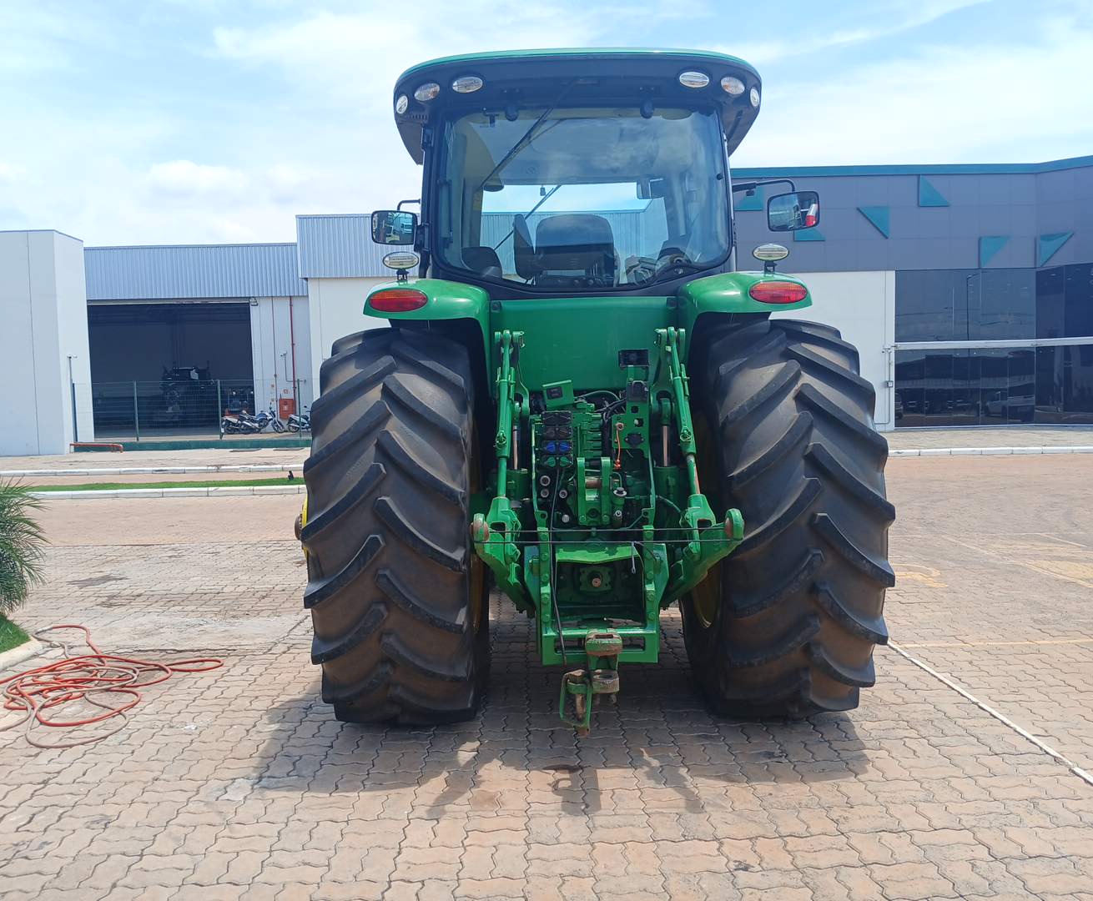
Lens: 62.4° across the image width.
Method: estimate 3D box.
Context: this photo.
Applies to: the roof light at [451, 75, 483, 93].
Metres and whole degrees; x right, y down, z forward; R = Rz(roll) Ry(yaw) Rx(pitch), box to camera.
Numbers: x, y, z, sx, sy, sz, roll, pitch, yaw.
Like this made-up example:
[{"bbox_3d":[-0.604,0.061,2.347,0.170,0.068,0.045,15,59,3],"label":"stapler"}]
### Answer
[{"bbox_3d":[-0.397,-1.834,4.520,0.162,0.092,0.080,-1,3,8],"label":"roof light"}]

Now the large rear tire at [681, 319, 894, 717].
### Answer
[{"bbox_3d":[1.119,0.326,4.791,0.690,1.990,2.030,-1,3,0],"label":"large rear tire"}]

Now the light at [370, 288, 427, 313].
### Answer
[{"bbox_3d":[-0.713,-0.722,4.340,0.280,0.118,0.090,-1,3,6],"label":"light"}]

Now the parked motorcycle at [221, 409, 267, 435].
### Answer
[{"bbox_3d":[-13.042,-1.237,39.000,2.000,1.100,0.750,-3,4,-22],"label":"parked motorcycle"}]

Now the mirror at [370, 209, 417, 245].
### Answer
[{"bbox_3d":[-0.930,-1.359,5.500,0.290,0.210,0.080,-2,4,-20],"label":"mirror"}]

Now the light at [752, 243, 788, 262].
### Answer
[{"bbox_3d":[1.097,-0.970,4.420,0.180,0.095,0.110,-1,3,0],"label":"light"}]

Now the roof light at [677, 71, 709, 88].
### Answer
[{"bbox_3d":[0.737,-1.861,4.530,0.162,0.092,0.080,-2,3,-8],"label":"roof light"}]

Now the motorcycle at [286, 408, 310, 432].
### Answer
[{"bbox_3d":[-10.333,-1.335,39.500,1.900,1.100,0.700,-3,4,-28],"label":"motorcycle"}]

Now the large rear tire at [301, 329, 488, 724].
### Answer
[{"bbox_3d":[-0.689,0.365,4.783,0.690,1.990,2.030,-1,3,0],"label":"large rear tire"}]

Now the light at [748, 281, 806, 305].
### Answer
[{"bbox_3d":[1.118,-0.762,4.350,0.280,0.118,0.090,-2,3,-6],"label":"light"}]

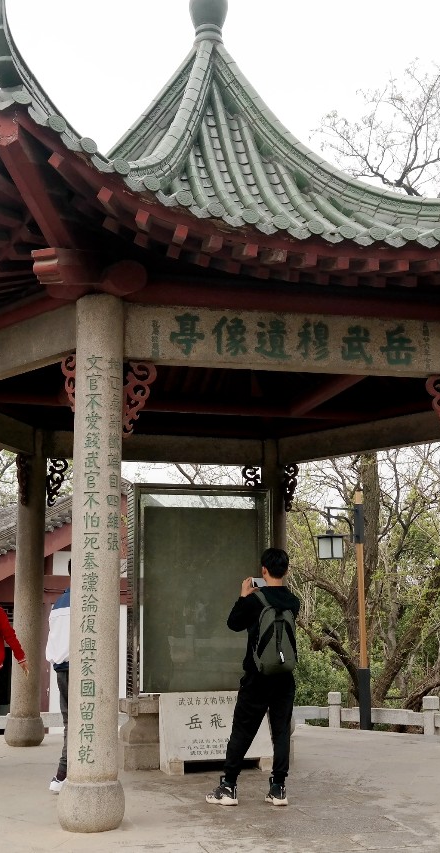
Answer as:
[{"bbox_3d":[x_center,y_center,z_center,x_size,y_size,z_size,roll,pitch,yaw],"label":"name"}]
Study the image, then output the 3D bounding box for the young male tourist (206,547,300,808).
[{"bbox_3d":[0.231,1.821,7.062,0.527,1.791,0.517,5,-13,-26],"label":"young male tourist"}]

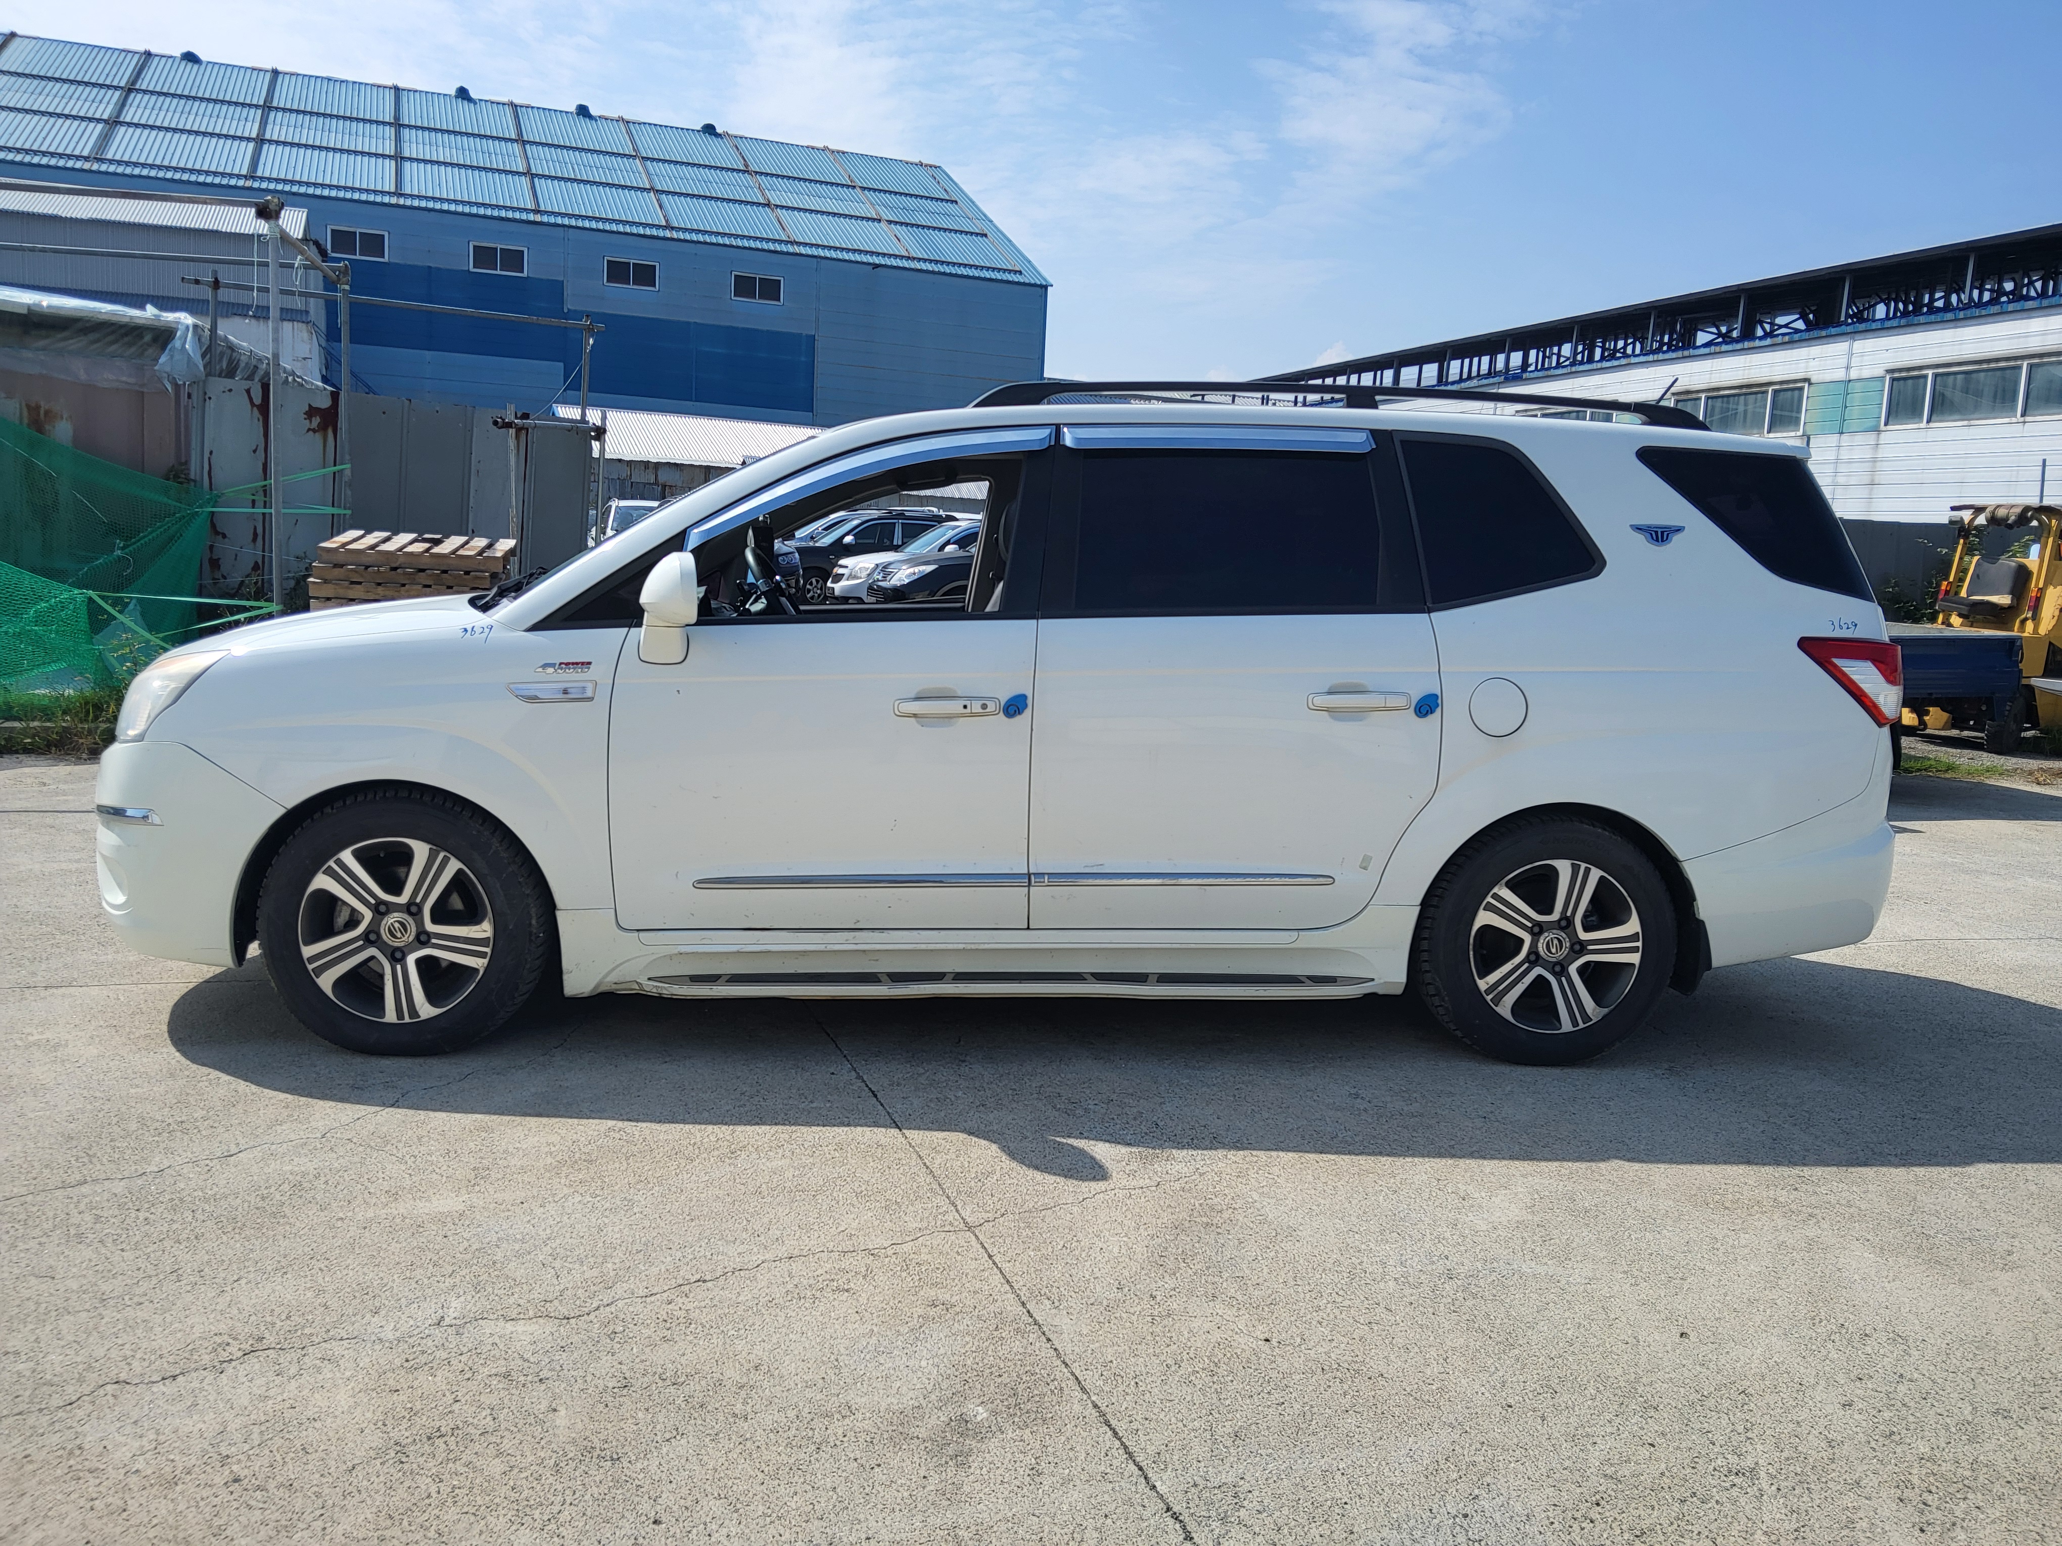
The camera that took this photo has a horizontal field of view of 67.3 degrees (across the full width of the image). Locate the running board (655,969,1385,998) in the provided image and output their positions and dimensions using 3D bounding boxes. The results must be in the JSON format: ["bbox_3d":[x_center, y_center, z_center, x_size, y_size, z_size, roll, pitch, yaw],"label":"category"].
[{"bbox_3d":[-0.048,0.552,4.040,1.880,0.047,0.155,1,8,-5],"label":"running board"}]

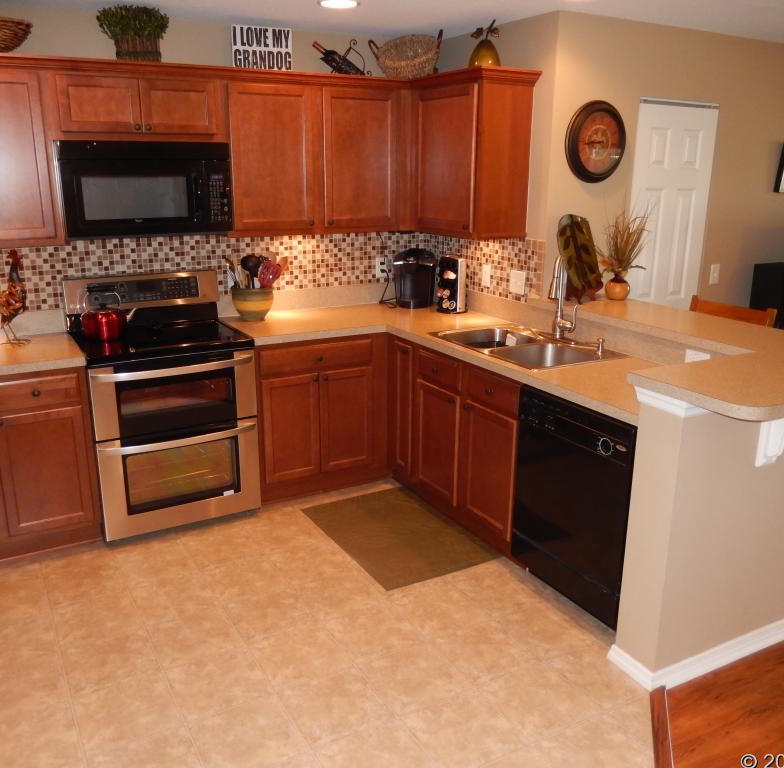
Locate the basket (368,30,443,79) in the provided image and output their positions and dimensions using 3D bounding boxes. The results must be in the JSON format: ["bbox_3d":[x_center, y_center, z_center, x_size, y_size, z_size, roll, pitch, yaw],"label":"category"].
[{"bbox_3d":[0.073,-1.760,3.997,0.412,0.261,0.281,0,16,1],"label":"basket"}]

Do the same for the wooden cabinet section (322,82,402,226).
[{"bbox_3d":[-0.227,-1.220,4.043,0.445,0.710,0.320,-8,18,-27],"label":"wooden cabinet section"}]

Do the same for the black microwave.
[{"bbox_3d":[-1.209,-0.944,3.582,0.760,0.417,0.412,-9,18,-28],"label":"black microwave"}]

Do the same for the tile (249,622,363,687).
[{"bbox_3d":[-0.335,0.996,2.707,0.304,0.010,0.304,-9,18,-28],"label":"tile"}]

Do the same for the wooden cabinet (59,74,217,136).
[{"bbox_3d":[-1.218,-1.302,3.516,0.765,0.281,0.339,-9,18,-28],"label":"wooden cabinet"}]

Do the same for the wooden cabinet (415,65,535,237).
[{"bbox_3d":[0.401,-1.204,3.948,0.362,0.794,0.673,-9,18,-29],"label":"wooden cabinet"}]

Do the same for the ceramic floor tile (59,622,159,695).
[{"bbox_3d":[-1.017,1.002,2.675,0.304,0.010,0.304,-9,18,-28],"label":"ceramic floor tile"}]

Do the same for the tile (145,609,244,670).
[{"bbox_3d":[-0.756,0.963,2.828,0.303,0.010,0.303,-8,18,-28],"label":"tile"}]

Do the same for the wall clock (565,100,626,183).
[{"bbox_3d":[1.038,-1.224,3.751,0.392,0.392,0.042,-8,18,-28],"label":"wall clock"}]

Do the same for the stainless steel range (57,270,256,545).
[{"bbox_3d":[-1.139,0.078,3.738,0.760,1.182,0.693,-9,18,-28],"label":"stainless steel range"}]

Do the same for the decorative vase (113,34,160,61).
[{"bbox_3d":[-1.202,-1.566,3.498,0.205,0.155,0.185,-8,18,-28],"label":"decorative vase"}]

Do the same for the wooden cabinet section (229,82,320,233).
[{"bbox_3d":[-0.641,-1.158,3.832,0.465,0.710,0.320,-8,18,-27],"label":"wooden cabinet section"}]

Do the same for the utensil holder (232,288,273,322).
[{"bbox_3d":[-0.771,-0.445,4.108,0.225,0.178,0.225,0,16,0],"label":"utensil holder"}]

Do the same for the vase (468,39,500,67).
[{"bbox_3d":[0.470,-1.646,3.752,0.161,0.211,0.161,0,16,0],"label":"vase"}]

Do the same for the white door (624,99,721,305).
[{"bbox_3d":[1.583,-0.541,4.359,0.633,2.050,0.040,-9,18,-29],"label":"white door"}]

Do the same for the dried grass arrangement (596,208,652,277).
[{"bbox_3d":[1.198,-0.729,3.811,0.271,0.342,0.231,5,17,17],"label":"dried grass arrangement"}]

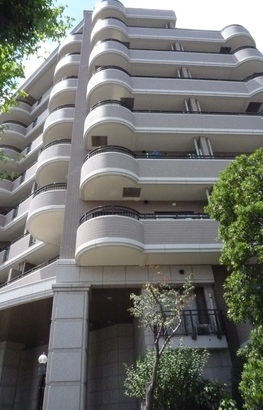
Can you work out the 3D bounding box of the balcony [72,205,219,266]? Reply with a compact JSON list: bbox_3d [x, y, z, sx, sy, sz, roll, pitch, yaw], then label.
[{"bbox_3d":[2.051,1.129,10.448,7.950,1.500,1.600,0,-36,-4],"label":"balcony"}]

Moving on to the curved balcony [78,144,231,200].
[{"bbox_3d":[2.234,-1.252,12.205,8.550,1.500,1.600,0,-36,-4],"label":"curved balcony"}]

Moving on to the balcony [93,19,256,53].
[{"bbox_3d":[2.814,-10.778,19.224,10.650,1.500,1.600,0,-36,-4],"label":"balcony"}]

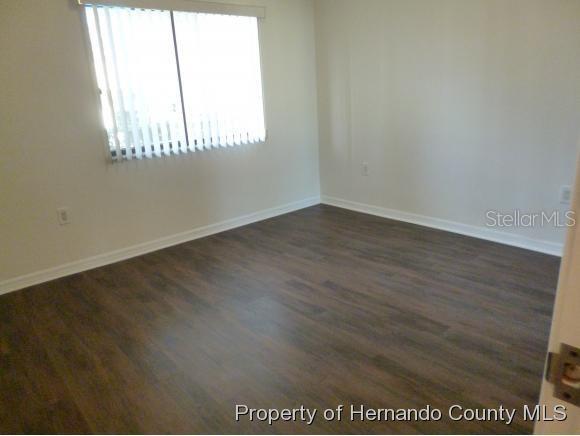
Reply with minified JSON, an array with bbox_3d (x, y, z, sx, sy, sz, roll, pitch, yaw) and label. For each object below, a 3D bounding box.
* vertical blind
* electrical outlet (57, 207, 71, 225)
[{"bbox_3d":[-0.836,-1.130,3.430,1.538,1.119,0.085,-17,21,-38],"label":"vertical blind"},{"bbox_3d":[-1.696,-0.015,3.032,0.072,0.116,0.010,-17,21,-38],"label":"electrical outlet"}]

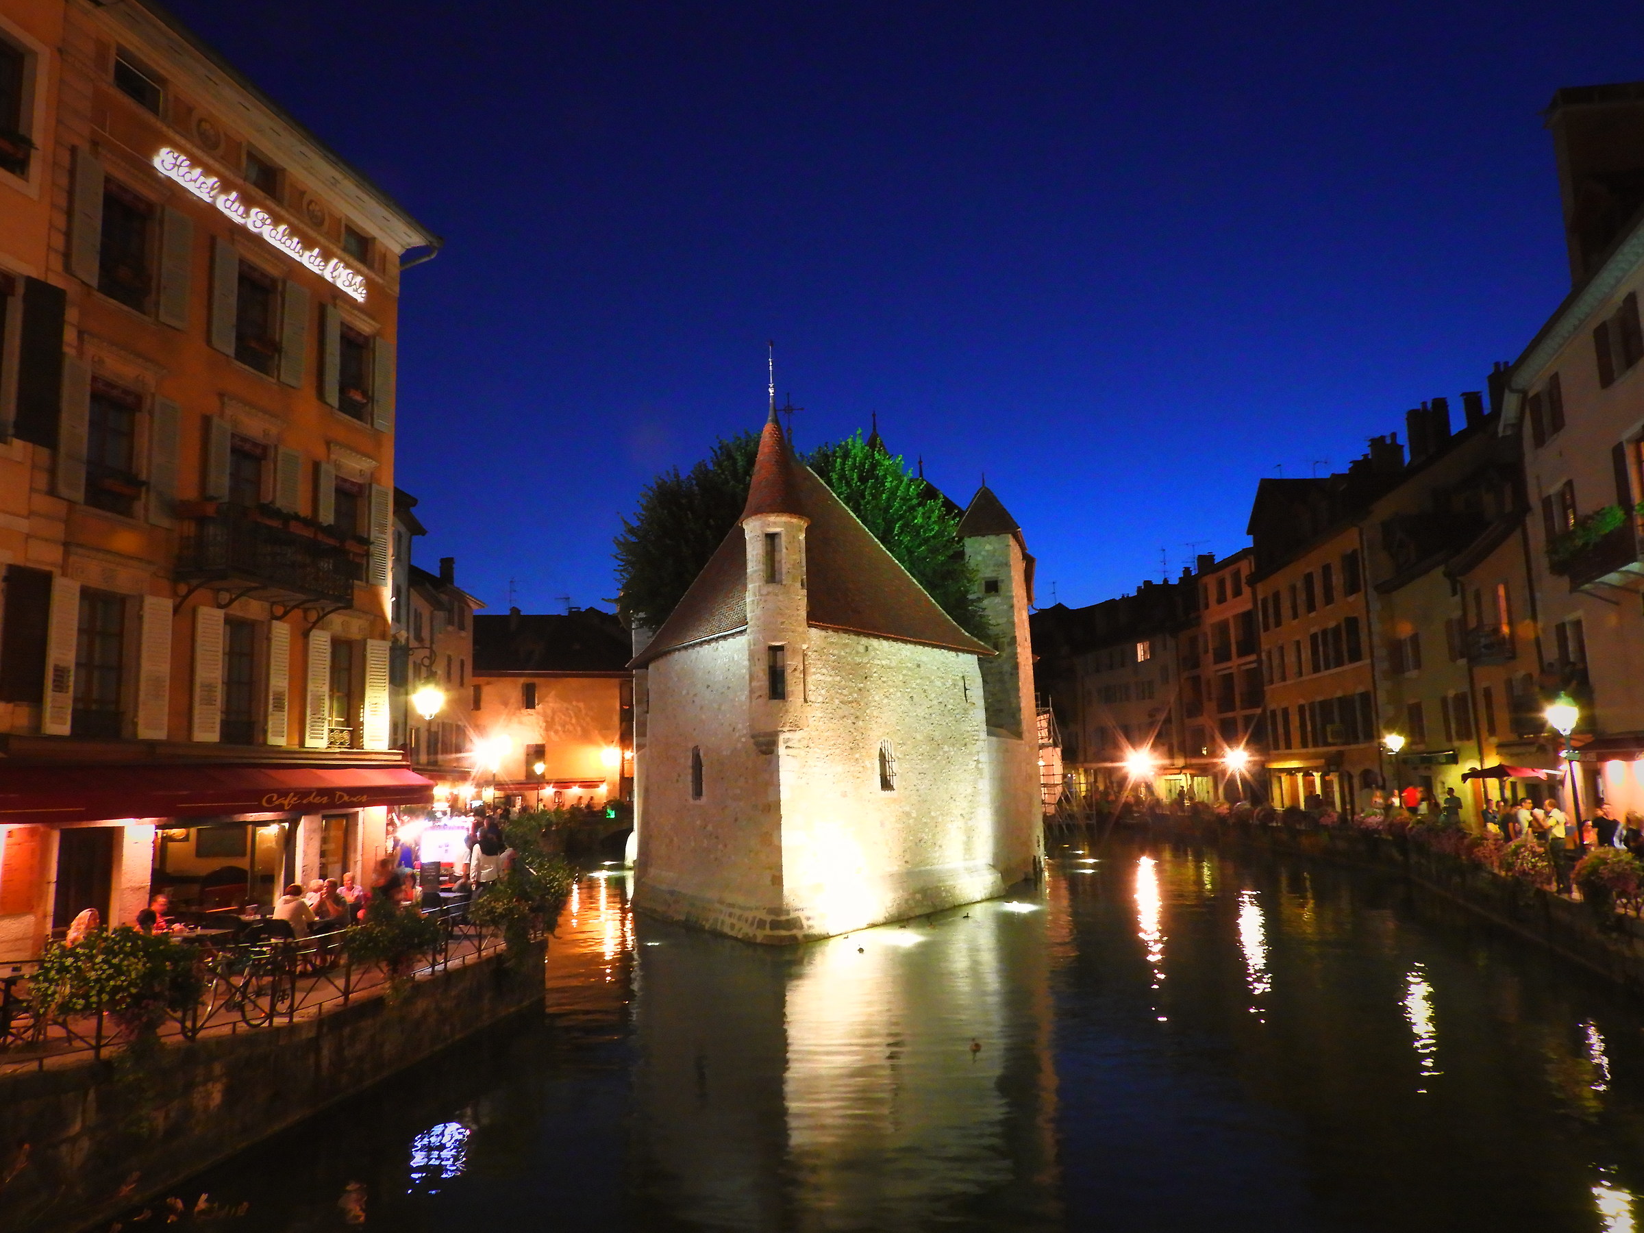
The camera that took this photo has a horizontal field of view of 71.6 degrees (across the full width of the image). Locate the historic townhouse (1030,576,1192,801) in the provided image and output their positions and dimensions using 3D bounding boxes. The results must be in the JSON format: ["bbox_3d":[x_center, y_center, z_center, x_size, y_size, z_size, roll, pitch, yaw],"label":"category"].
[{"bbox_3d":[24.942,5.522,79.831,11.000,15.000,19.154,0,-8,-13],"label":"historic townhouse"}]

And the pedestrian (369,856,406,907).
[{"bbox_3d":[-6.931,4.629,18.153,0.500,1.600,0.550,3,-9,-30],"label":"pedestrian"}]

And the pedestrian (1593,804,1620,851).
[{"bbox_3d":[14.005,4.210,20.282,0.450,1.700,0.520,4,-10,-36],"label":"pedestrian"}]

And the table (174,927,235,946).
[{"bbox_3d":[-8.533,4.772,15.764,0.680,0.750,0.800,-3,-8,12],"label":"table"}]

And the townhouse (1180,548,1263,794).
[{"bbox_3d":[26.908,3.355,62.309,11.000,14.300,13.829,-2,-8,2],"label":"townhouse"}]

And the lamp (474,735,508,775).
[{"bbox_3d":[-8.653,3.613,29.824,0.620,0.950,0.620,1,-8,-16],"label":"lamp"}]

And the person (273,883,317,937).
[{"bbox_3d":[-7.811,4.674,17.205,0.550,1.300,0.750,-8,-10,36],"label":"person"}]

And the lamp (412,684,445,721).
[{"bbox_3d":[-7.608,1.551,22.030,0.600,0.850,0.600,1,-8,-19],"label":"lamp"}]

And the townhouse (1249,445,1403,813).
[{"bbox_3d":[26.067,0.107,48.712,11.000,17.000,13.588,-2,-8,4],"label":"townhouse"}]

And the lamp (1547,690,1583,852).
[{"bbox_3d":[13.671,3.252,20.691,0.580,3.731,0.580,-7,-10,33],"label":"lamp"}]

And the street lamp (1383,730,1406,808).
[{"bbox_3d":[17.177,5.088,34.051,0.550,3.599,0.550,-6,-9,27],"label":"street lamp"}]

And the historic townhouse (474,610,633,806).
[{"bbox_3d":[-16.909,5.714,64.005,10.262,12.800,10.000,2,-9,-27],"label":"historic townhouse"}]

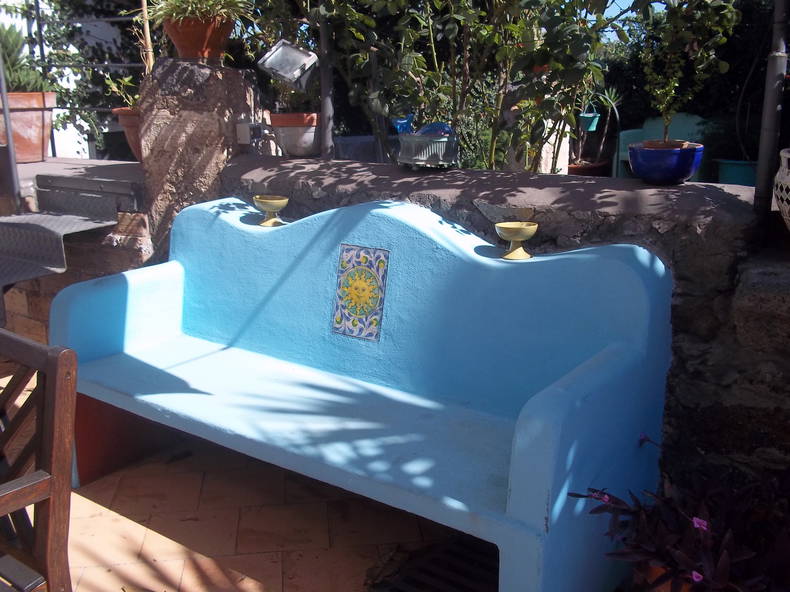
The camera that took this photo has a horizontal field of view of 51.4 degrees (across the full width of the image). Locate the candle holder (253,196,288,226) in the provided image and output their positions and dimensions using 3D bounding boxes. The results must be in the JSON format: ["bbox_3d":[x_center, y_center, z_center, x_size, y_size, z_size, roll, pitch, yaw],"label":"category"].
[{"bbox_3d":[-0.463,-0.315,3.070,0.131,0.100,0.131,1,14,0],"label":"candle holder"}]

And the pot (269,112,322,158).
[{"bbox_3d":[-0.531,-0.853,4.350,0.255,0.227,0.255,1,14,0],"label":"pot"}]

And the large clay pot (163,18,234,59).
[{"bbox_3d":[-0.869,-1.135,3.640,0.307,0.182,0.307,1,14,0],"label":"large clay pot"}]

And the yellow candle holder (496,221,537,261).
[{"bbox_3d":[0.374,-0.167,2.520,0.130,0.100,0.130,1,14,0],"label":"yellow candle holder"}]

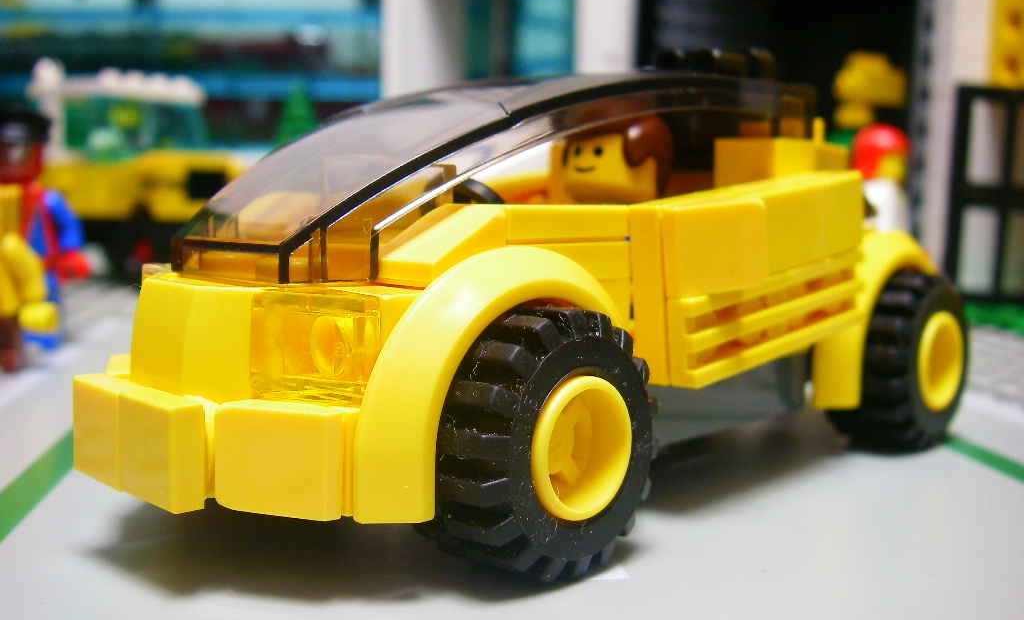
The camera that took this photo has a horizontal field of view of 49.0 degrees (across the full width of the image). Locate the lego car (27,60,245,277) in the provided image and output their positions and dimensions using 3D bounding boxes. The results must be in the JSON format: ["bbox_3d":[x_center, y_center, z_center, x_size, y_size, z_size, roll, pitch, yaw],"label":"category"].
[{"bbox_3d":[-0.120,-0.046,0.371,0.074,0.065,0.044,0,7,-12],"label":"lego car"}]

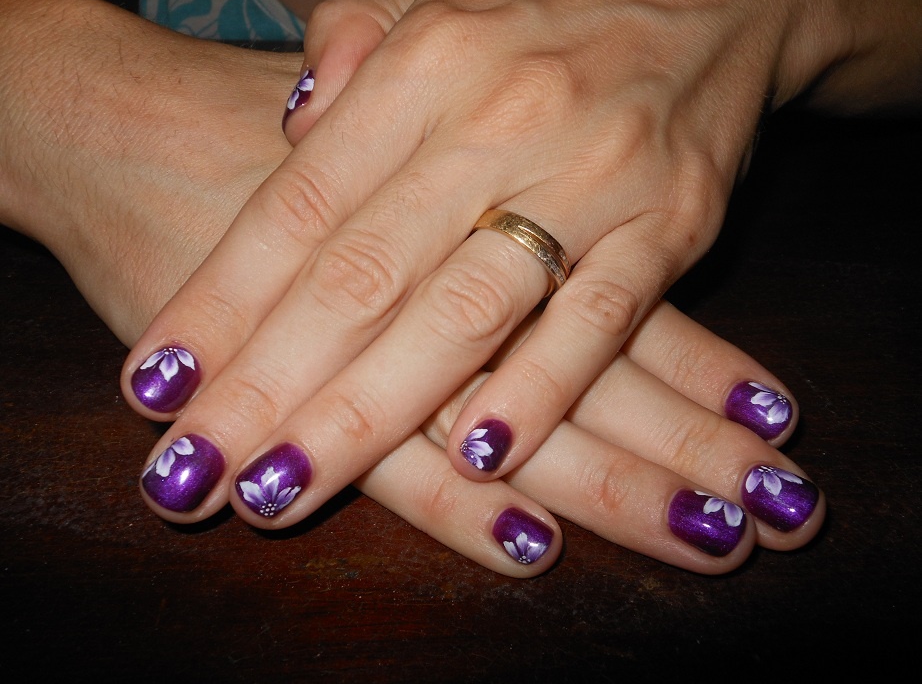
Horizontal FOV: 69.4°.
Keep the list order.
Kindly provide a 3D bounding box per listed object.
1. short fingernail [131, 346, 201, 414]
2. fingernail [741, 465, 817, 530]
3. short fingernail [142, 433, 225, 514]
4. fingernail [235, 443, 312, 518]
[{"bbox_3d":[-0.060,0.008,0.136,0.010,0.003,0.013,40,63,-14],"label":"short fingernail"},{"bbox_3d":[0.060,0.030,0.125,0.013,0.003,0.010,33,86,40],"label":"fingernail"},{"bbox_3d":[-0.051,0.025,0.124,0.010,0.003,0.013,43,67,3],"label":"short fingernail"},{"bbox_3d":[-0.035,0.026,0.124,0.013,0.003,0.009,-37,84,-17],"label":"fingernail"}]

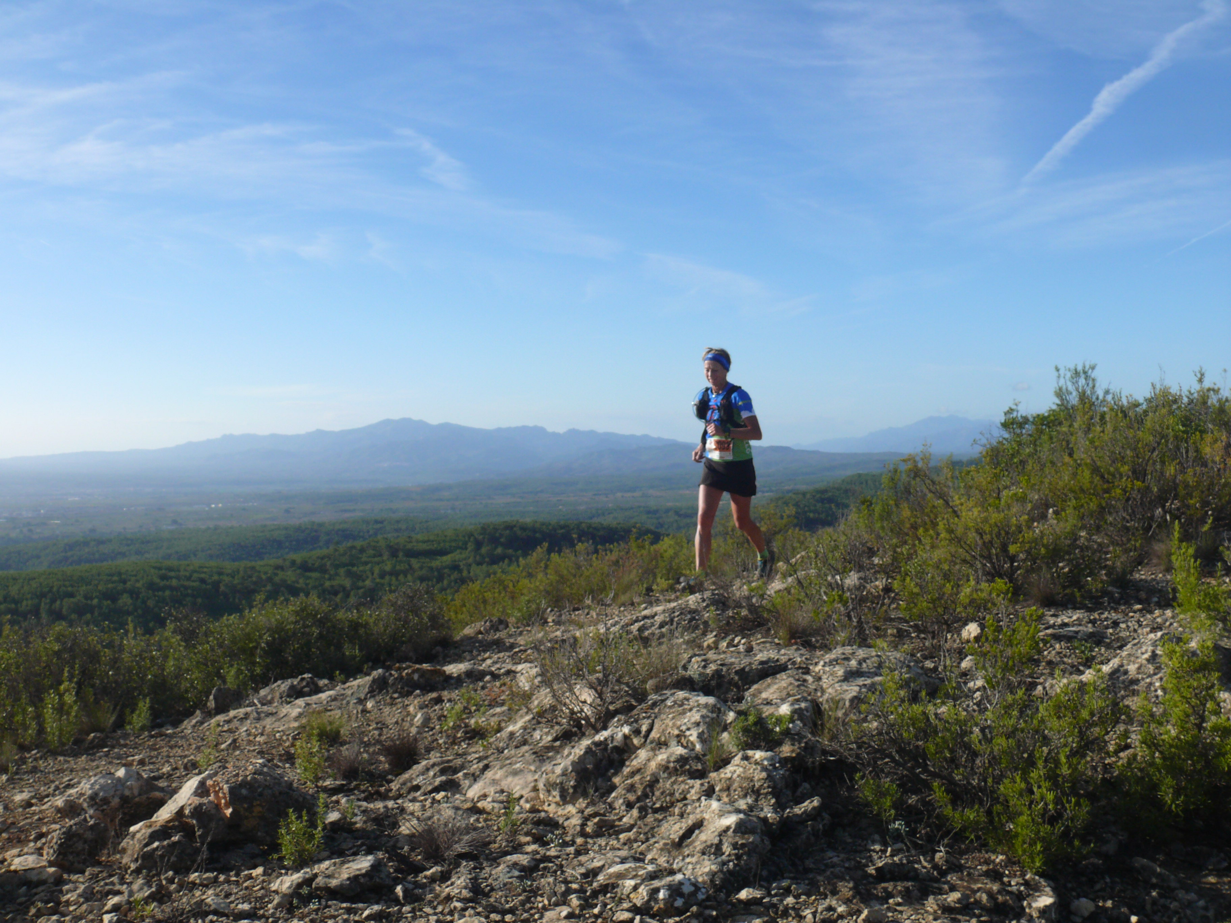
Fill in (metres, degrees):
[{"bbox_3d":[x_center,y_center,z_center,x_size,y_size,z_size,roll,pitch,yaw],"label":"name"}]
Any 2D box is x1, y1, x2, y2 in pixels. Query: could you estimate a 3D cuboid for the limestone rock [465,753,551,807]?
[{"bbox_3d":[-0.426,1.264,4.950,0.340,0.170,0.300,0,0,0],"label":"limestone rock"}]

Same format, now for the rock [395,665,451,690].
[{"bbox_3d":[-1.010,1.130,6.500,0.295,0.115,0.230,0,0,0],"label":"rock"}]

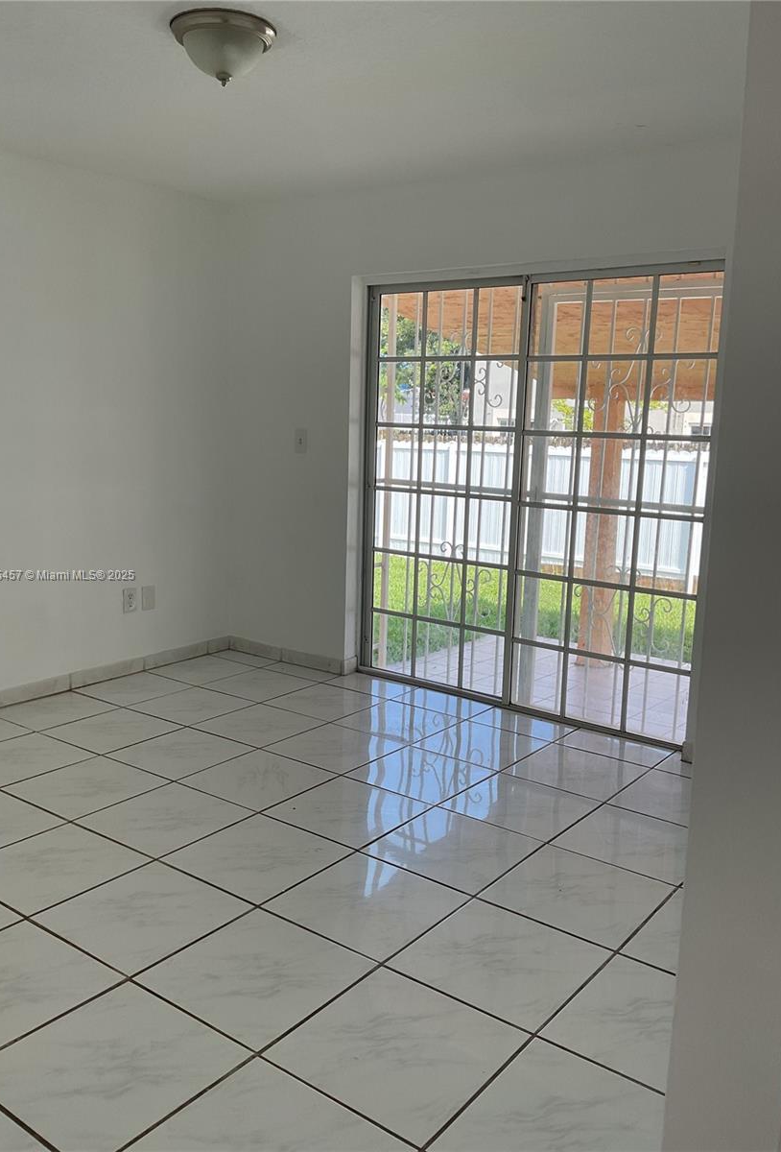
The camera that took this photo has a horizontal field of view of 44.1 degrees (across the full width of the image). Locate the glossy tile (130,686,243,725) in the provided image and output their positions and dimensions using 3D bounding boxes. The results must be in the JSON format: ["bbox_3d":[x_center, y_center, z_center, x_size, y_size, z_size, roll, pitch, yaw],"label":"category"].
[{"bbox_3d":[-0.958,0.625,4.649,0.447,0.010,0.447,9,13,36],"label":"glossy tile"}]

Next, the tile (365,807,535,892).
[{"bbox_3d":[0.210,0.906,3.193,0.448,0.010,0.448,9,13,36],"label":"tile"}]

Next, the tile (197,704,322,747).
[{"bbox_3d":[-0.596,0.681,4.378,0.447,0.010,0.447,9,13,36],"label":"tile"}]

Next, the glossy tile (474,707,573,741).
[{"bbox_3d":[0.617,0.691,4.470,0.447,0.010,0.244,9,13,36],"label":"glossy tile"}]

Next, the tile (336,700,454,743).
[{"bbox_3d":[0.041,0.680,4.464,0.447,0.010,0.447,9,13,36],"label":"tile"}]

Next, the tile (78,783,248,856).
[{"bbox_3d":[-0.785,0.851,3.377,0.448,0.010,0.448,9,13,36],"label":"tile"}]

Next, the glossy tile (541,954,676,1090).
[{"bbox_3d":[0.646,1.066,2.274,0.440,0.012,0.440,9,13,36],"label":"glossy tile"}]

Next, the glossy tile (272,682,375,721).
[{"bbox_3d":[-0.320,0.621,4.712,0.448,0.010,0.448,9,13,36],"label":"glossy tile"}]

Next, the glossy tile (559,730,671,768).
[{"bbox_3d":[0.978,0.748,4.200,0.447,0.010,0.244,9,13,36],"label":"glossy tile"}]

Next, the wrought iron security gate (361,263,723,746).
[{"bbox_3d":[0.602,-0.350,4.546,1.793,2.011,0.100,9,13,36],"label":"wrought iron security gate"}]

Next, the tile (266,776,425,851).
[{"bbox_3d":[-0.150,0.850,3.463,0.448,0.010,0.448,9,13,36],"label":"tile"}]

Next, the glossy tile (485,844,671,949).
[{"bbox_3d":[0.563,0.952,2.891,0.440,0.012,0.440,9,13,36],"label":"glossy tile"}]

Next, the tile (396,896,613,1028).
[{"bbox_3d":[0.291,1.010,2.539,0.440,0.012,0.440,9,13,36],"label":"tile"}]

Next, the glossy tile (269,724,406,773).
[{"bbox_3d":[-0.235,0.738,4.108,0.447,0.010,0.447,9,13,36],"label":"glossy tile"}]

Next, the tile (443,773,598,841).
[{"bbox_3d":[0.488,0.852,3.567,0.447,0.010,0.447,9,13,36],"label":"tile"}]

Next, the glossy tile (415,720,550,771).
[{"bbox_3d":[0.400,0.733,4.173,0.448,0.010,0.448,9,13,36],"label":"glossy tile"}]

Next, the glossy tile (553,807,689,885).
[{"bbox_3d":[0.845,0.904,3.280,0.448,0.010,0.448,9,13,36],"label":"glossy tile"}]

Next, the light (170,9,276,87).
[{"bbox_3d":[-0.476,-1.483,2.763,0.295,0.151,0.295,1,10,0],"label":"light"}]

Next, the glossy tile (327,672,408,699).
[{"bbox_3d":[-0.098,0.568,4.936,0.440,0.012,0.265,9,13,36],"label":"glossy tile"}]

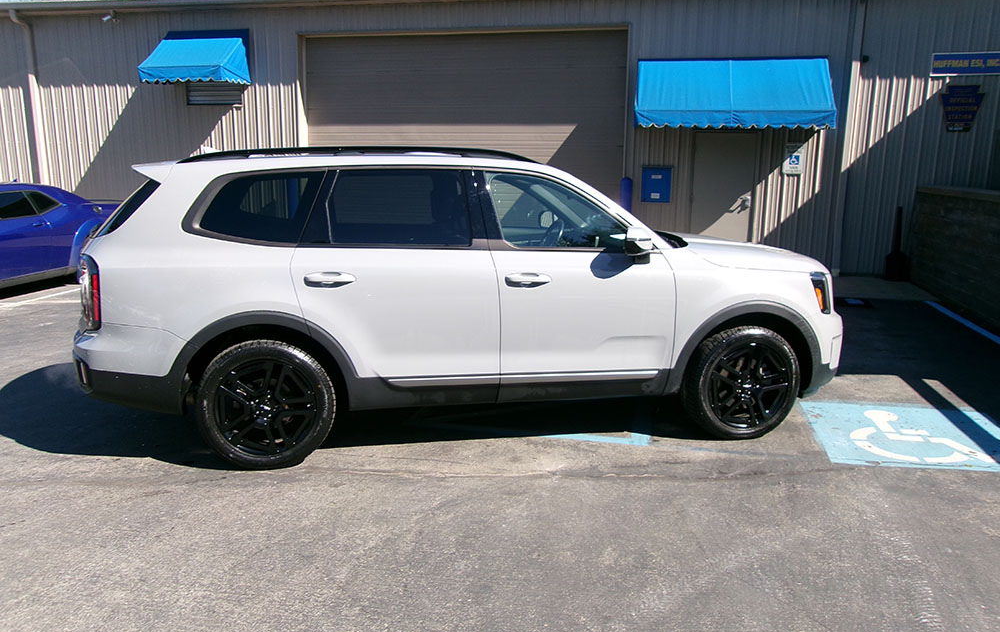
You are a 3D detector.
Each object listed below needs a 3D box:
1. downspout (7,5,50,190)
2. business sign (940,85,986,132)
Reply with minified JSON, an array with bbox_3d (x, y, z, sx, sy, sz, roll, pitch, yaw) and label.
[{"bbox_3d":[-8.525,-3.326,14.234,0.120,4.200,0.520,3,13,12],"label":"downspout"},{"bbox_3d":[6.590,-2.966,11.146,0.590,0.660,0.050,3,13,12],"label":"business sign"}]

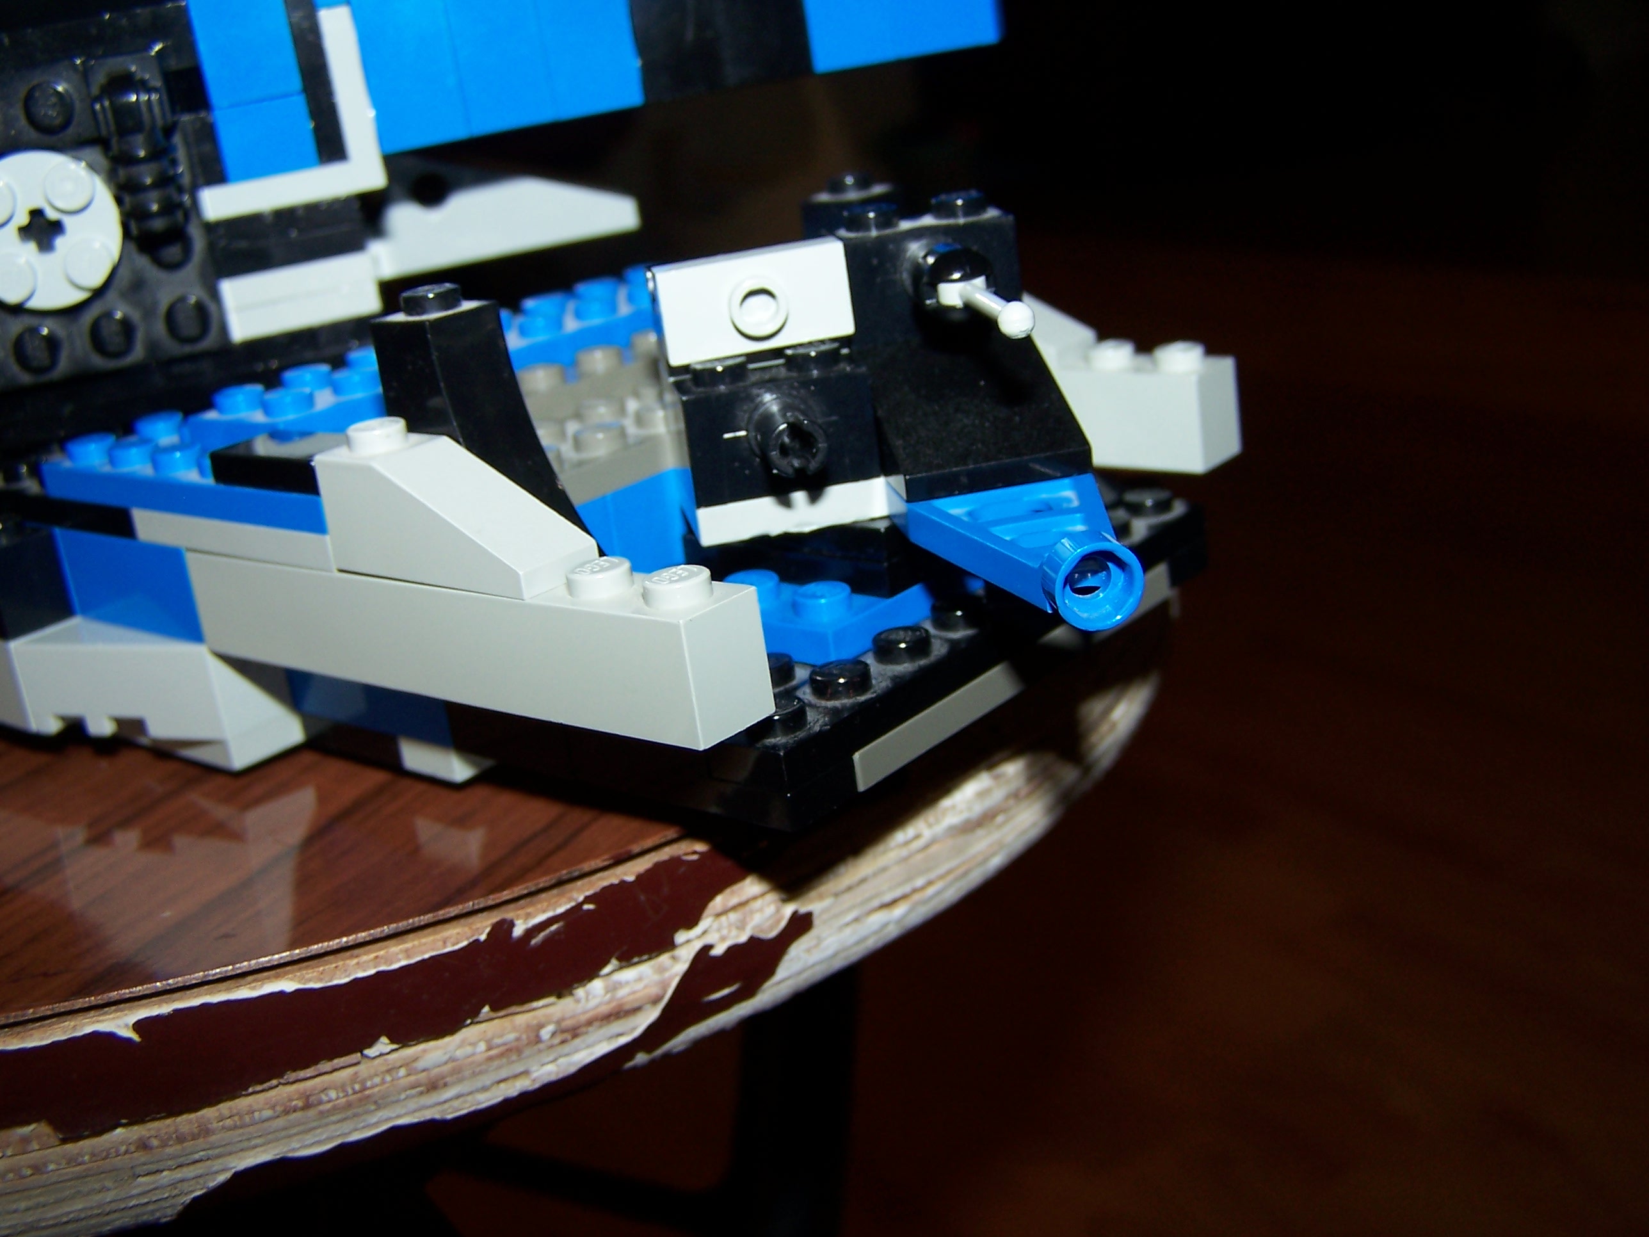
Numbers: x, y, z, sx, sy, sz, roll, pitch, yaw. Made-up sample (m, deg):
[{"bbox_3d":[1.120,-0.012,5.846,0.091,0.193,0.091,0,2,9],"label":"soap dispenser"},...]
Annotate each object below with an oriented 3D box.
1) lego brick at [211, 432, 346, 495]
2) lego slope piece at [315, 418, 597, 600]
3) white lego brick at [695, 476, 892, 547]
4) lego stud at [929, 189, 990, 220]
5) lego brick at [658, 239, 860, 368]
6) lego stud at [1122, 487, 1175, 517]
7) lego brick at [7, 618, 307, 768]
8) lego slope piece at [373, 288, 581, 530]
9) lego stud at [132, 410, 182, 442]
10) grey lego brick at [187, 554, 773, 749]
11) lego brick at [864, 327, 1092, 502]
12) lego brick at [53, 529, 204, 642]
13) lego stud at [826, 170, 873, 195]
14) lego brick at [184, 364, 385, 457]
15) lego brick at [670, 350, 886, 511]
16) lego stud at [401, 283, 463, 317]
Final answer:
[{"bbox_3d":[-0.045,-0.014,0.164,0.016,0.003,0.008,8,24,40],"label":"lego brick"},{"bbox_3d":[-0.030,-0.009,0.151,0.024,0.011,0.008,8,24,40],"label":"lego slope piece"},{"bbox_3d":[-0.003,-0.010,0.164,0.016,0.003,0.008,-11,19,-7],"label":"white lego brick"},{"bbox_3d":[0.012,-0.036,0.167,0.005,0.002,0.005,-11,19,-7],"label":"lego stud"},{"bbox_3d":[-0.006,-0.027,0.159,0.016,0.008,0.005,-11,19,-7],"label":"lego brick"},{"bbox_3d":[0.032,-0.011,0.187,0.005,0.002,0.005,-7,18,3],"label":"lego stud"},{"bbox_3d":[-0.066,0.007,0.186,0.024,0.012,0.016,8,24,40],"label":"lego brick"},{"bbox_3d":[-0.025,-0.012,0.157,0.024,0.030,0.008,8,24,40],"label":"lego slope piece"},{"bbox_3d":[-0.067,-0.019,0.193,0.005,0.002,0.005,8,24,40],"label":"lego stud"},{"bbox_3d":[-0.031,-0.001,0.157,0.064,0.011,0.008,8,24,40],"label":"grey lego brick"},{"bbox_3d":[0.012,-0.019,0.164,0.016,0.010,0.024,-11,19,-7],"label":"lego brick"},{"bbox_3d":[-0.064,-0.005,0.185,0.024,0.010,0.008,8,24,40],"label":"lego brick"},{"bbox_3d":[0.003,-0.045,0.197,0.005,0.002,0.005,8,24,40],"label":"lego stud"},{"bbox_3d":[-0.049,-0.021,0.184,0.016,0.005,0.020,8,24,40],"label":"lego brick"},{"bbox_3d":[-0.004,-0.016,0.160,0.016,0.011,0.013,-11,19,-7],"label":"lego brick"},{"bbox_3d":[-0.032,-0.026,0.158,0.005,0.002,0.005,-7,18,3],"label":"lego stud"}]

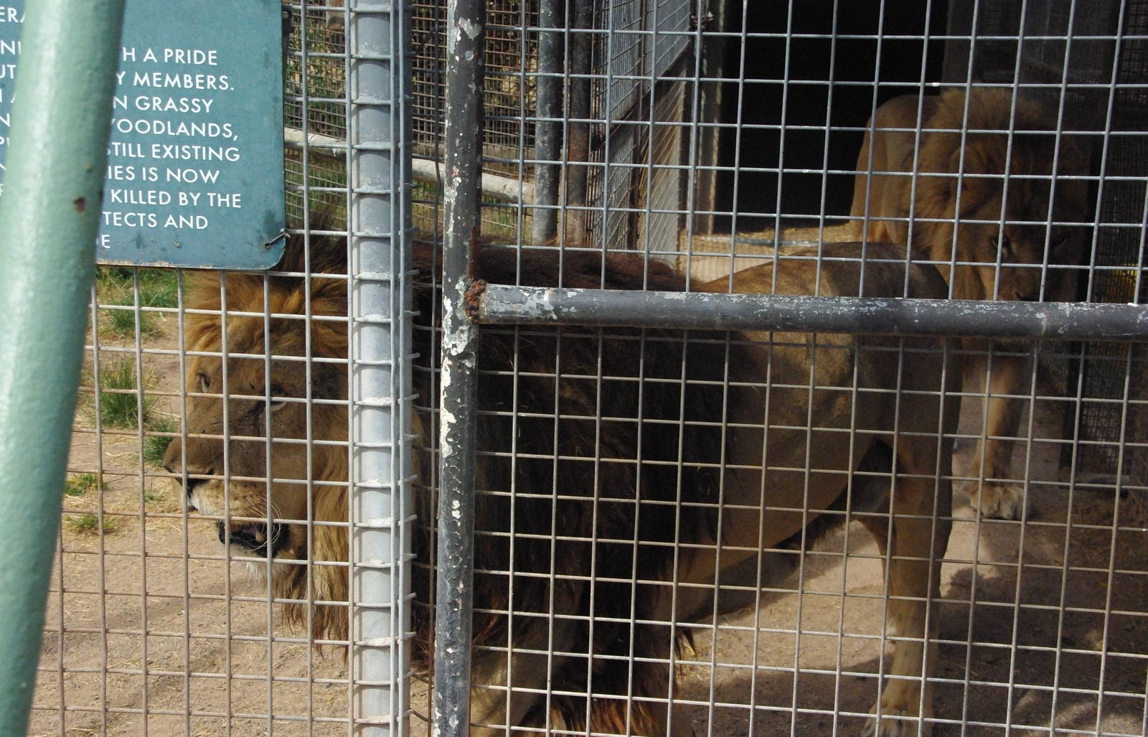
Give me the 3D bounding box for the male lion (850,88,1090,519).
[{"bbox_3d":[1.159,-0.272,5.012,0.480,1.170,1.750,2,14,0],"label":"male lion"}]

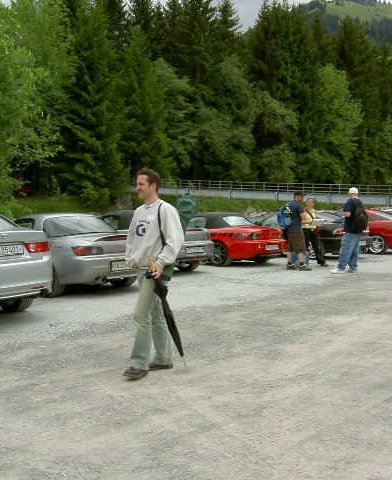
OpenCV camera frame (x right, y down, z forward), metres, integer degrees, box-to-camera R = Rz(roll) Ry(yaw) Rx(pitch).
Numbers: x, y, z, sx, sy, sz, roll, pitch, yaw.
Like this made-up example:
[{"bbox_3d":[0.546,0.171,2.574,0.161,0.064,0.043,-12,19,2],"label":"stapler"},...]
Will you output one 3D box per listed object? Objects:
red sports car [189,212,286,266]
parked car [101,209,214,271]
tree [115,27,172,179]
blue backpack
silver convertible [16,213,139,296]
[{"bbox_3d":[0.297,-0.081,15.991,4.130,1.285,1.750,3,5,42],"label":"red sports car"},{"bbox_3d":[-1.499,0.020,14.174,1.750,1.285,4.130,-3,5,-45],"label":"parked car"},{"bbox_3d":[-6.013,-15.177,72.000,6.500,18.300,6.500,0,3,0],"label":"tree"},{"bbox_3d":[1.957,-0.531,13.900,0.250,0.520,0.330,-2,4,-30],"label":"blue backpack"},{"bbox_3d":[-2.621,0.175,11.471,4.130,1.285,1.750,3,5,42],"label":"silver convertible"}]

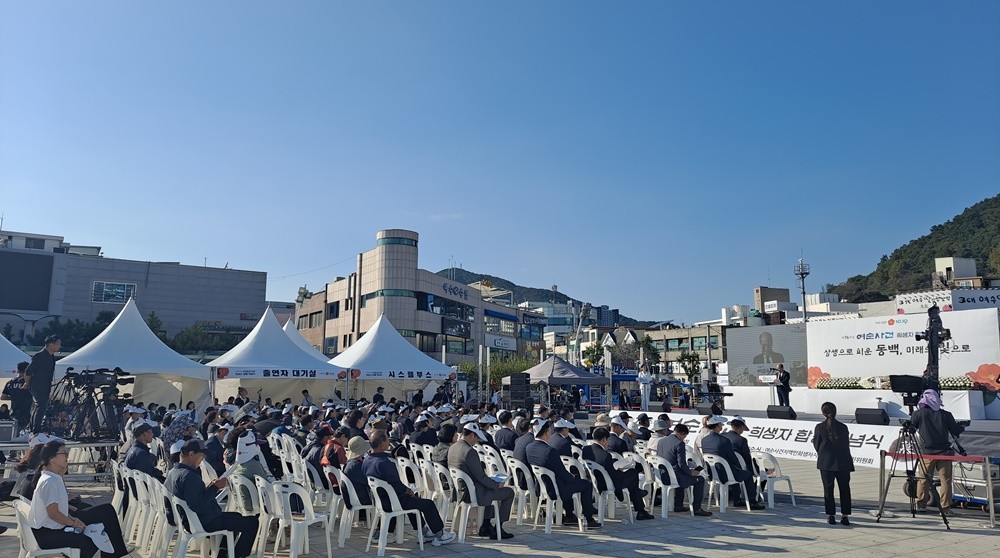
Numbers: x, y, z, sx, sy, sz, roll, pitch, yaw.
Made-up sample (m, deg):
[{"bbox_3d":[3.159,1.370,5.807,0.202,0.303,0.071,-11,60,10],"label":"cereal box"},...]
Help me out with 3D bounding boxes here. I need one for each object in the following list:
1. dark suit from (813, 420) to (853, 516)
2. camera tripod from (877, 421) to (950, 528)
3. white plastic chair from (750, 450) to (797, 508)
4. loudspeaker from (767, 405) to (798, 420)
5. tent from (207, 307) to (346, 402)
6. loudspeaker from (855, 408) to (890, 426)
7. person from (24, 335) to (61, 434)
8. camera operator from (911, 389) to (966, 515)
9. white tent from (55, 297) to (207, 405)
[{"bbox_3d":[4.582,2.581,9.543,0.500,1.300,0.300,-3,-9,23],"label":"dark suit"},{"bbox_3d":[5.679,2.672,9.647,0.800,1.380,0.780,-2,-9,20],"label":"camera tripod"},{"bbox_3d":[4.134,3.048,10.586,0.530,0.790,0.460,6,-11,-32],"label":"white plastic chair"},{"bbox_3d":[7.720,3.673,19.075,0.500,0.390,0.660,6,-11,-30],"label":"loudspeaker"},{"bbox_3d":[-9.641,3.720,28.607,5.050,5.000,5.050,6,-11,-33],"label":"tent"},{"bbox_3d":[9.072,3.357,16.878,0.430,0.370,0.620,7,-11,-36],"label":"loudspeaker"},{"bbox_3d":[-7.893,1.827,11.906,0.500,1.760,0.500,6,-11,-31],"label":"person"},{"bbox_3d":[6.496,2.548,10.339,0.620,1.760,0.480,-7,-12,37],"label":"camera operator"},{"bbox_3d":[-13.927,3.239,25.836,5.050,5.000,5.050,6,-11,-33],"label":"white tent"}]

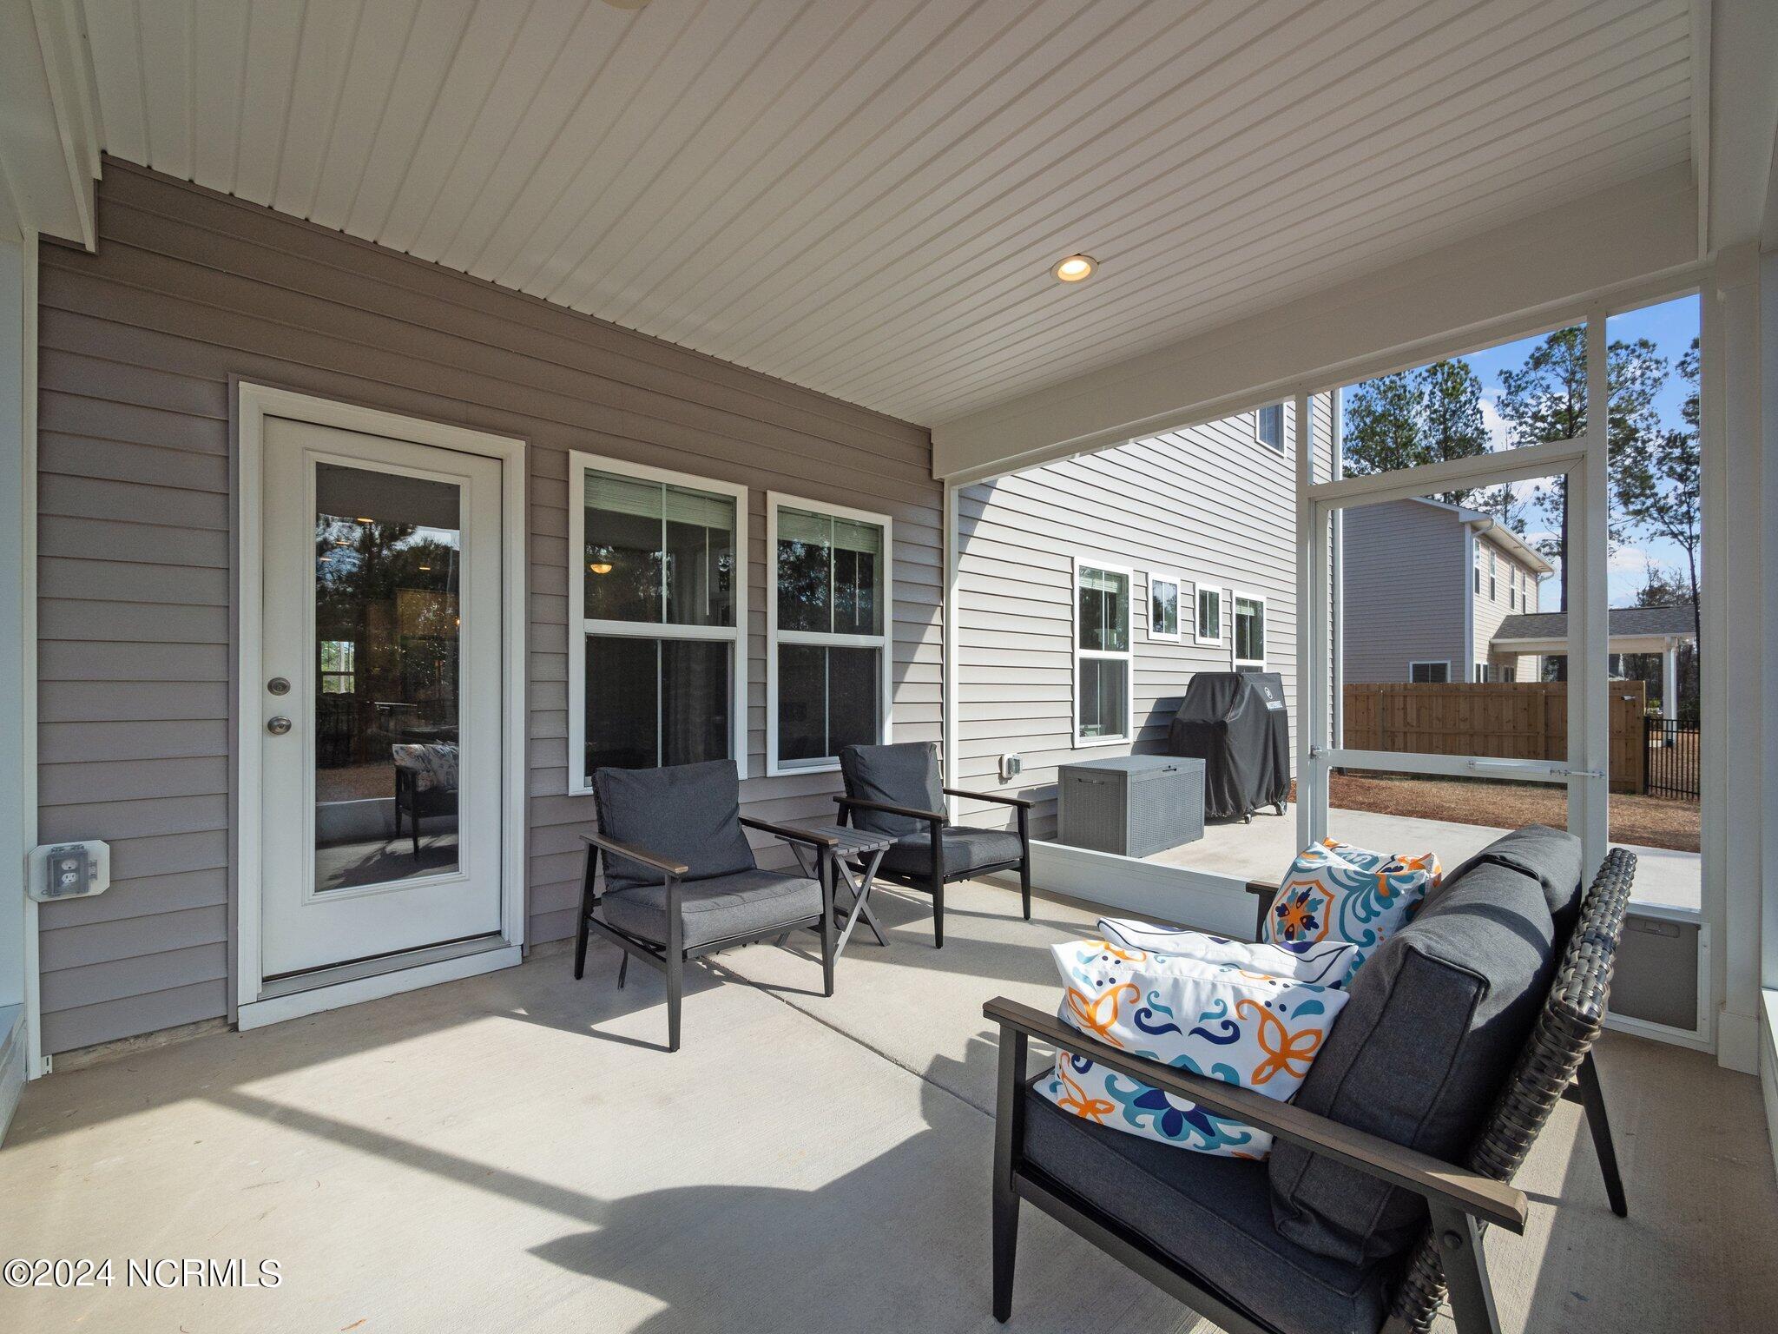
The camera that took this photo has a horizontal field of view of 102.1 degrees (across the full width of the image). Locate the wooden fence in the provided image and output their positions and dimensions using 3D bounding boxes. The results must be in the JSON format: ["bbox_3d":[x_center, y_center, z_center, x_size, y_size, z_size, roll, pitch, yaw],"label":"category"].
[{"bbox_3d":[10.641,1.202,13.382,0.130,1.880,4.750,1,-1,-43],"label":"wooden fence"}]

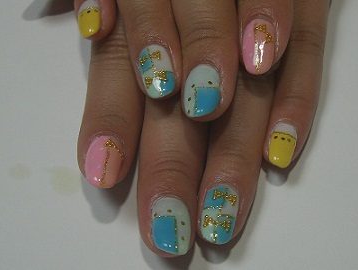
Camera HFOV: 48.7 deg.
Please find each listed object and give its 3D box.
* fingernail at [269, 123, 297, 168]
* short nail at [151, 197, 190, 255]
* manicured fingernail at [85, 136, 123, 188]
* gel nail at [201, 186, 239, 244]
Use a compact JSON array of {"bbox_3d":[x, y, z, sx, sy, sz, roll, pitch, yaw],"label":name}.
[{"bbox_3d":[0.032,0.003,0.122,0.008,0.003,0.014,8,77,14],"label":"fingernail"},{"bbox_3d":[-0.002,0.027,0.116,0.011,0.003,0.017,-2,71,-9],"label":"short nail"},{"bbox_3d":[-0.023,0.008,0.121,0.011,0.003,0.016,7,74,0],"label":"manicured fingernail"},{"bbox_3d":[0.012,0.024,0.117,0.011,0.003,0.017,9,73,15],"label":"gel nail"}]

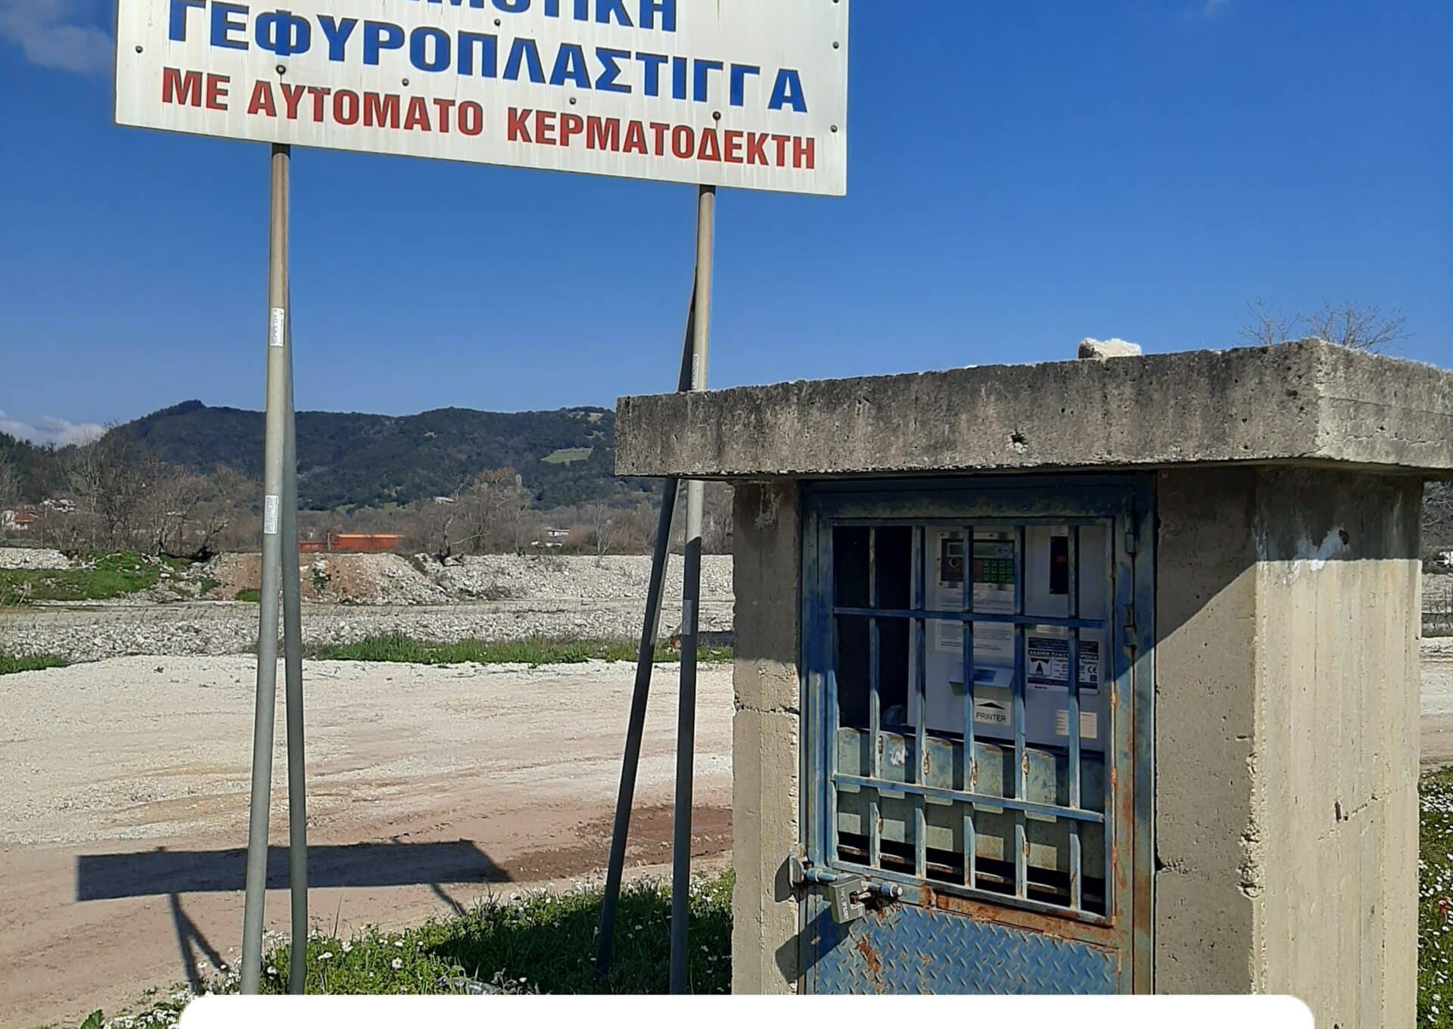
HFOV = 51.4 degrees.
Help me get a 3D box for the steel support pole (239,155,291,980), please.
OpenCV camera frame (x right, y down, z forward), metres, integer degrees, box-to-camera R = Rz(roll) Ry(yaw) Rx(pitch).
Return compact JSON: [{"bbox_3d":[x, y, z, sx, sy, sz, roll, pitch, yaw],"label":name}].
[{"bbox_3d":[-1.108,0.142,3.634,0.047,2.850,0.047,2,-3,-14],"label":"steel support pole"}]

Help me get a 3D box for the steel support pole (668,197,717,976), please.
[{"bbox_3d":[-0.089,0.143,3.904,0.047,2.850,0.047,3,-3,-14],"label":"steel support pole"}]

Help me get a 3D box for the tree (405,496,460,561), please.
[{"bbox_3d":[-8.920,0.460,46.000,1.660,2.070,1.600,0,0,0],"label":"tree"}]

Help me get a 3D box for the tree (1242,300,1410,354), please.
[{"bbox_3d":[13.800,-1.780,35.000,4.300,6.400,4.200,0,0,0],"label":"tree"}]

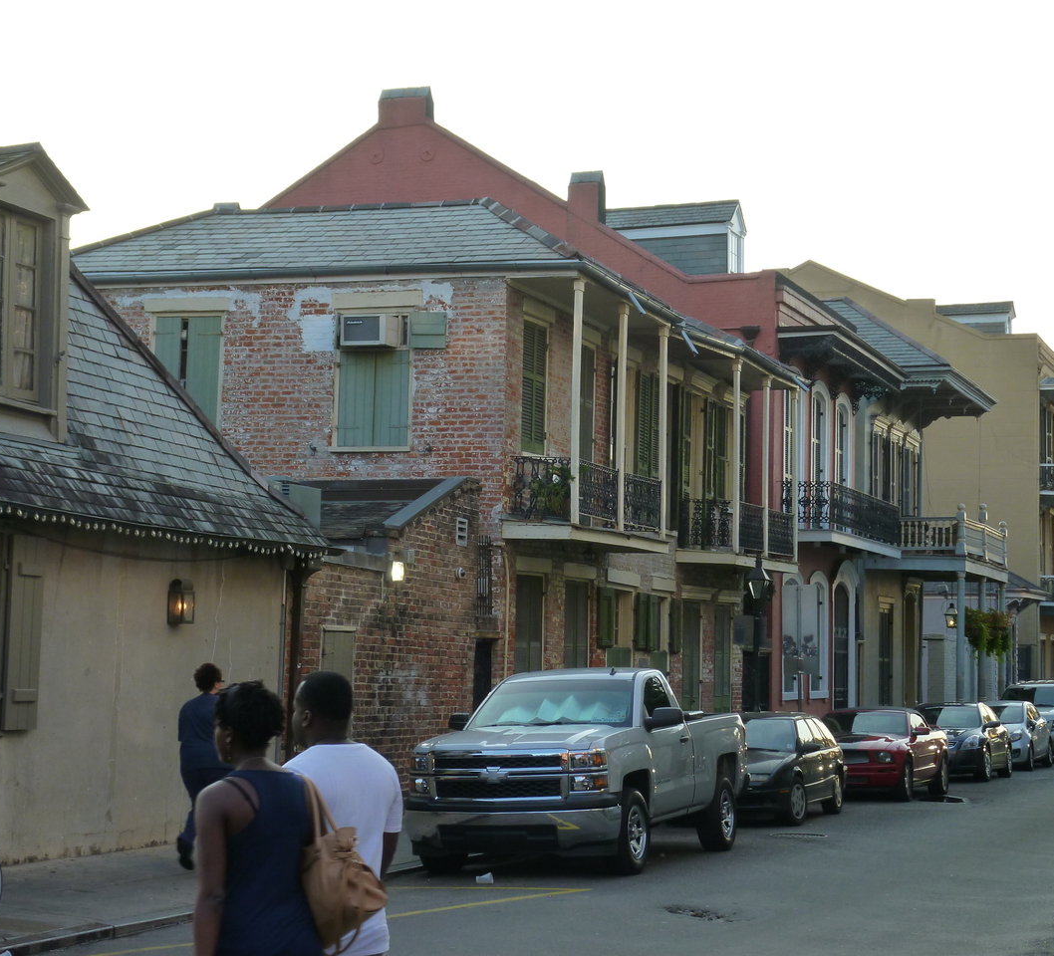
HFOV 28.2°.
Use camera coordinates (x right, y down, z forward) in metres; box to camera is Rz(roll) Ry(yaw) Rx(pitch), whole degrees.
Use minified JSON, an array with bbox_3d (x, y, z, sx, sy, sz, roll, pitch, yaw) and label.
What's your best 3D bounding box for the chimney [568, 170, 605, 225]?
[{"bbox_3d":[1.231,-5.658,42.662,0.600,1.050,0.470,-1,-6,22],"label":"chimney"}]

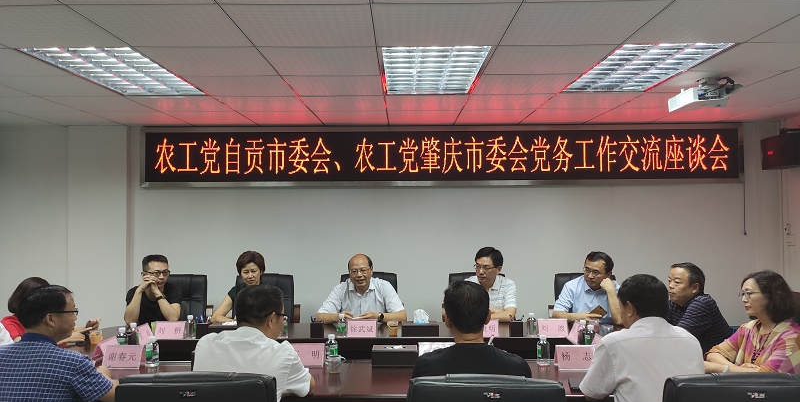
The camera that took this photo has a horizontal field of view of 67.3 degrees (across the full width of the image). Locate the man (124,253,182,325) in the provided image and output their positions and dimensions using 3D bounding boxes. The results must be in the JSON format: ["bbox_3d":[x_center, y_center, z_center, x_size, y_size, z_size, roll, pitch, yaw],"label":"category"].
[{"bbox_3d":[-1.860,1.050,4.597,0.480,1.275,0.700,0,-1,-8],"label":"man"}]

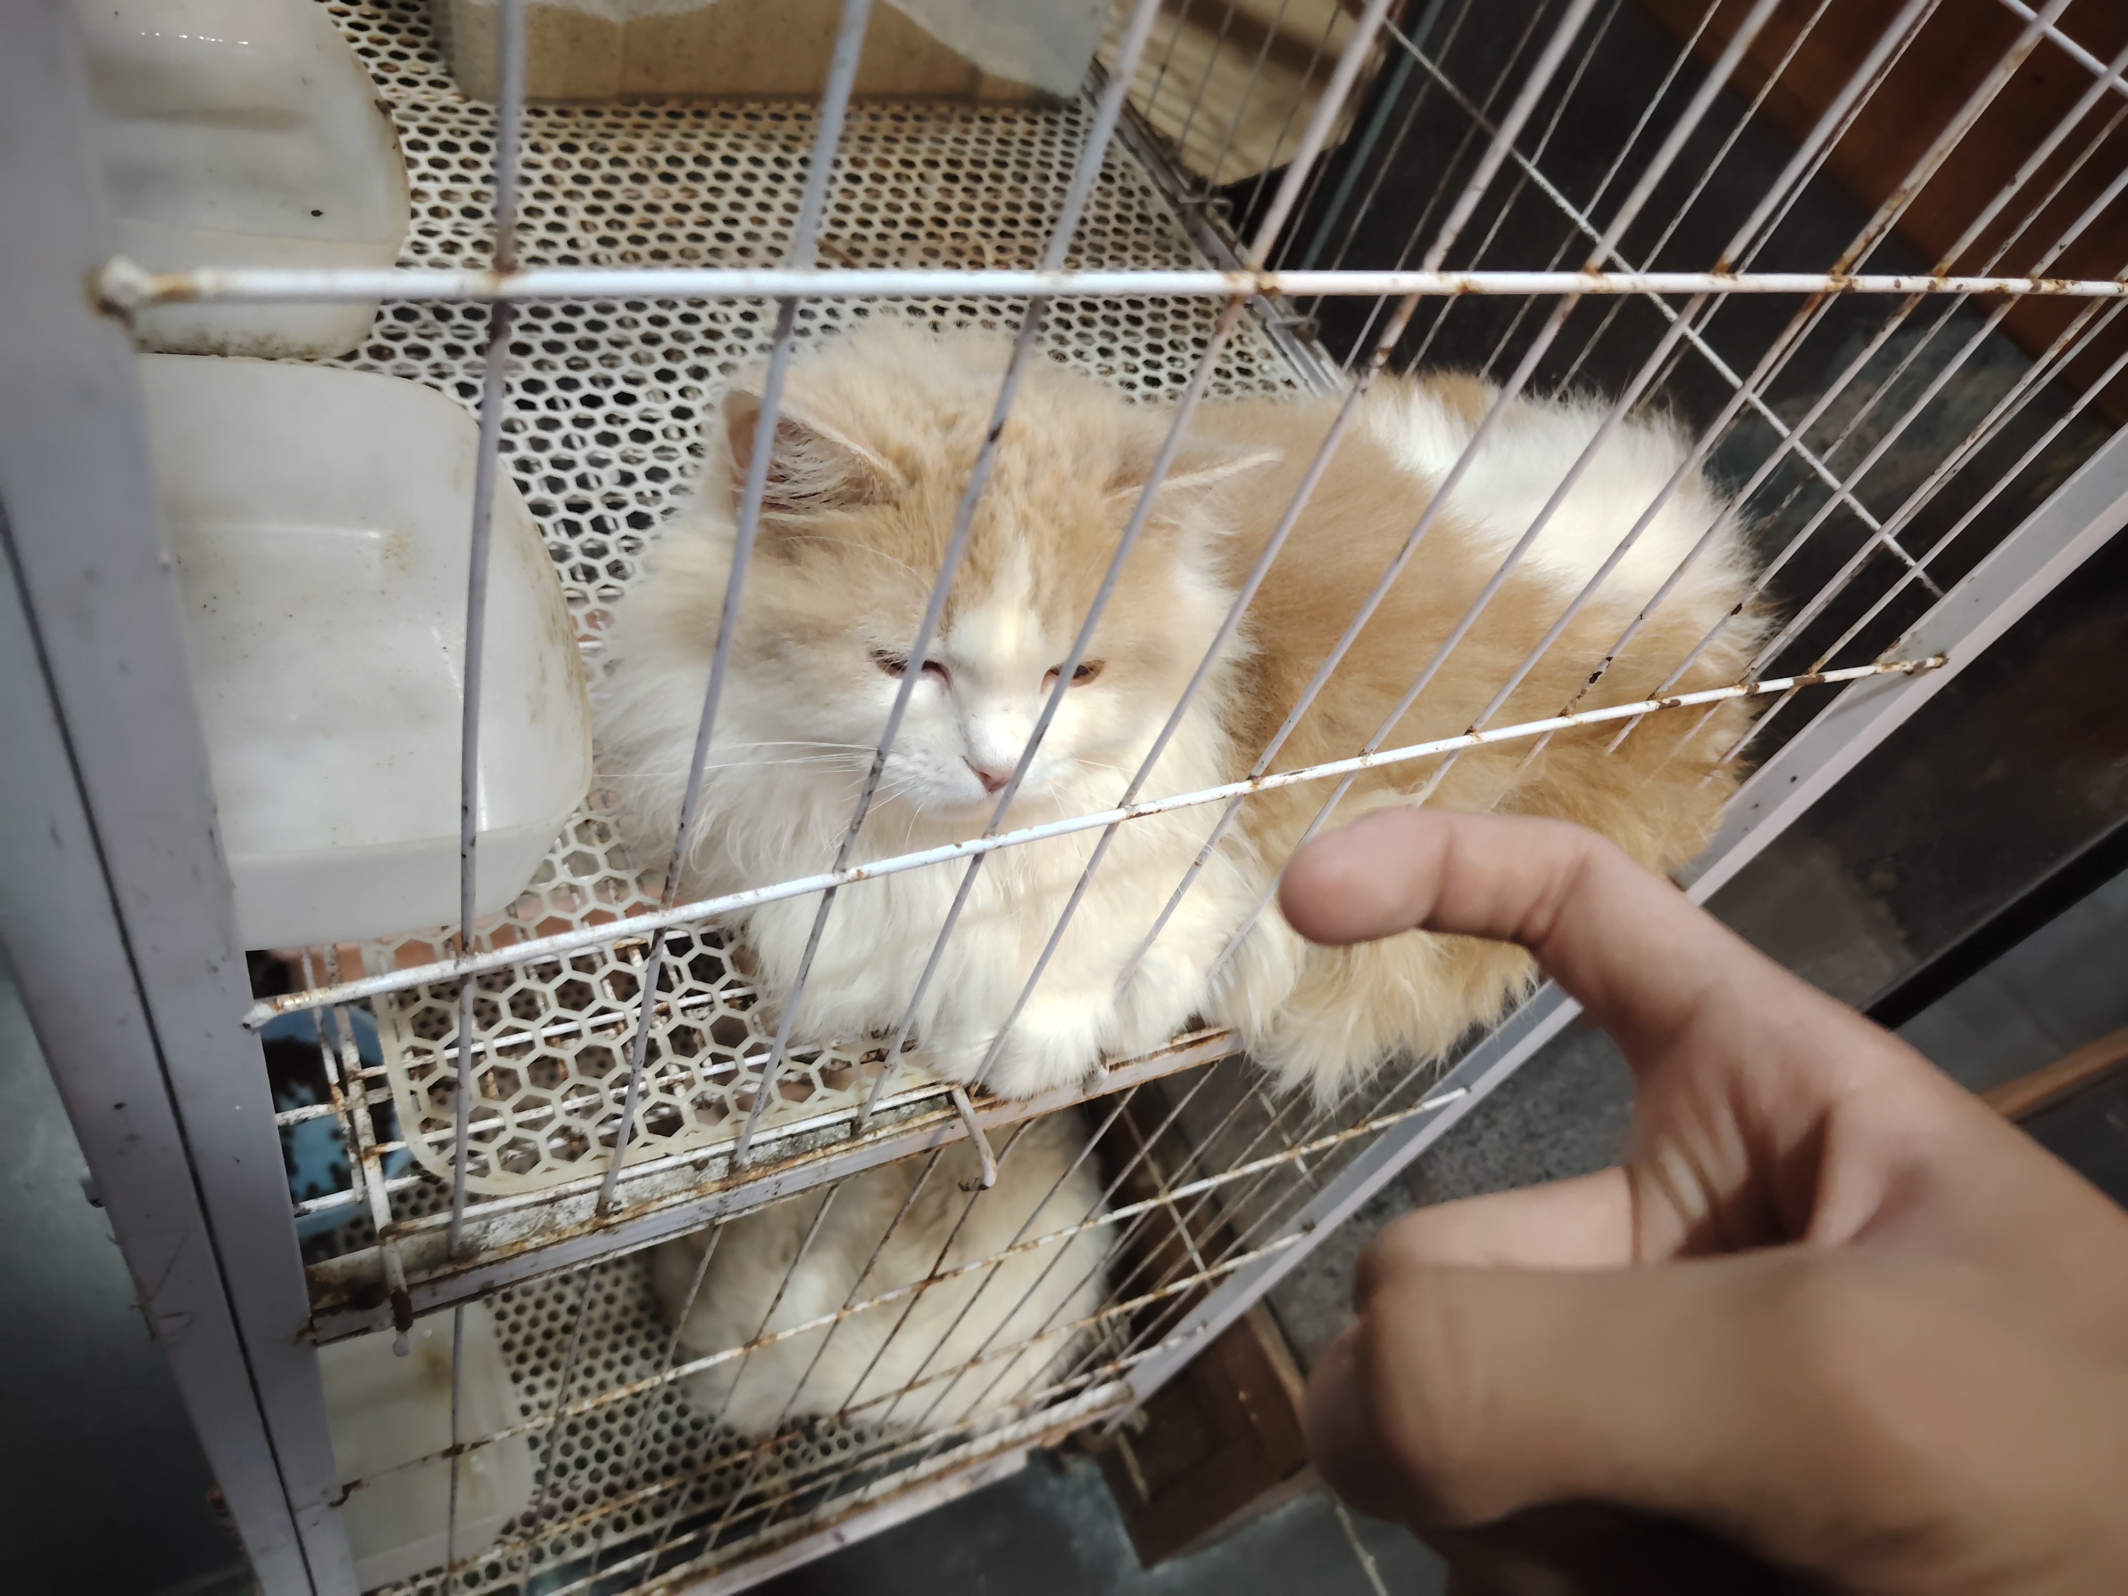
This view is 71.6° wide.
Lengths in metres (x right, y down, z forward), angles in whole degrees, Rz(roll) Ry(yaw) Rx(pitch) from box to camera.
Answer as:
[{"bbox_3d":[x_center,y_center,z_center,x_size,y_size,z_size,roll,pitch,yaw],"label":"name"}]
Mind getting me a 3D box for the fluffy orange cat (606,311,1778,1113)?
[{"bbox_3d":[0.050,-0.038,0.468,0.409,0.202,0.212,-9,56,-29],"label":"fluffy orange cat"}]

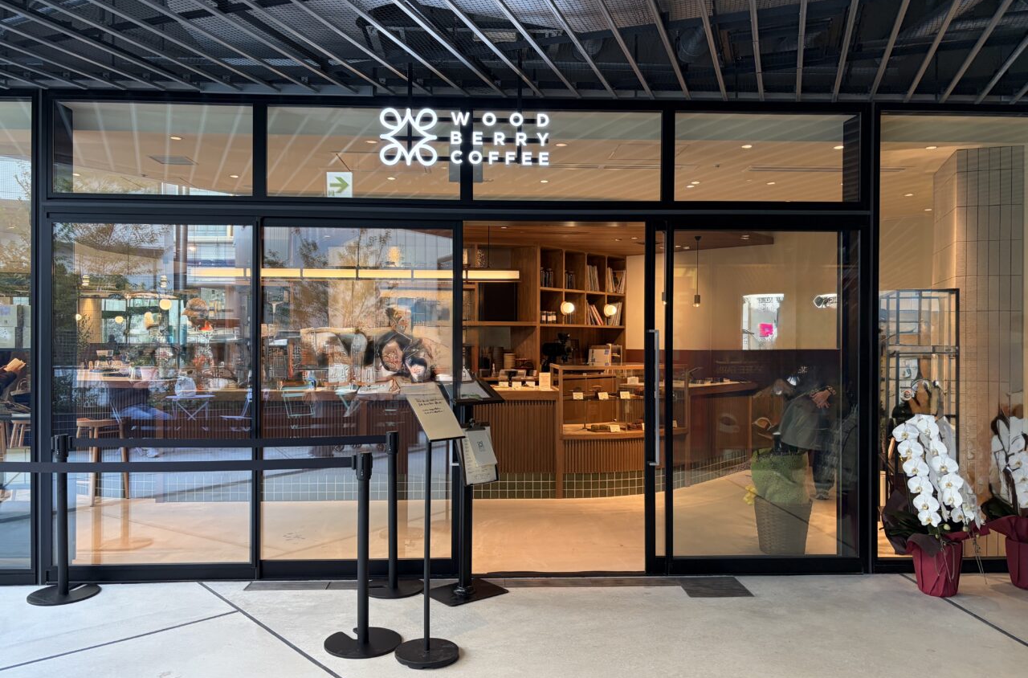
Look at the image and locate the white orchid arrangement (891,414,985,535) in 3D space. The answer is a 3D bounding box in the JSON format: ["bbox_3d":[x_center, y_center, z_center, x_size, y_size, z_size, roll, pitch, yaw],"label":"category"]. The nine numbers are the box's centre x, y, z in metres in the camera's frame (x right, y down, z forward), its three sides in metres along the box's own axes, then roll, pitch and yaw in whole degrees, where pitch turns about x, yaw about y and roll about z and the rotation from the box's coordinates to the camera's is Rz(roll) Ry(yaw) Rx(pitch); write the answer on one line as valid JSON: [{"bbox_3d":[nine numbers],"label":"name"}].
[{"bbox_3d":[2.452,0.782,4.460,0.500,0.690,0.380,0,0,14],"label":"white orchid arrangement"}]

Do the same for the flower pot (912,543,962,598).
[{"bbox_3d":[2.495,1.344,4.543,0.270,0.275,0.270,0,0,0],"label":"flower pot"}]

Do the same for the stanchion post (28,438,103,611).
[{"bbox_3d":[-2.593,1.008,4.458,0.372,0.920,0.372,0,0,-3],"label":"stanchion post"}]

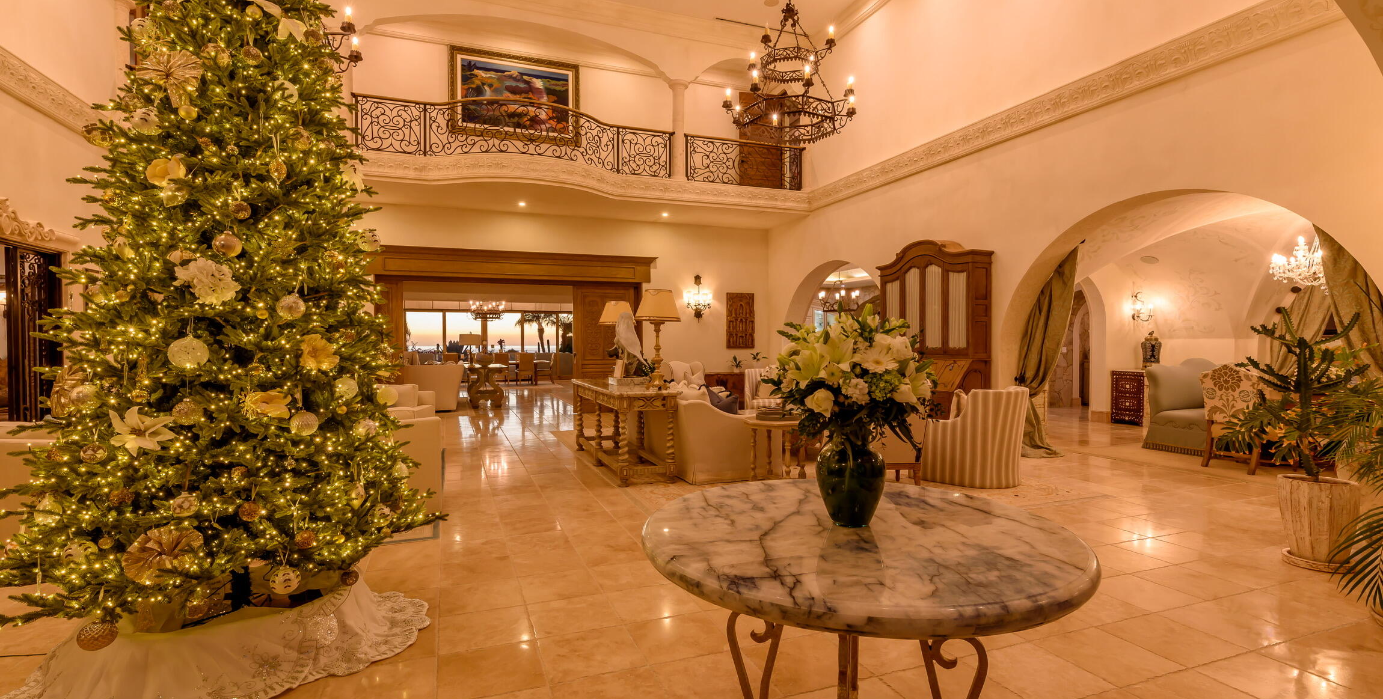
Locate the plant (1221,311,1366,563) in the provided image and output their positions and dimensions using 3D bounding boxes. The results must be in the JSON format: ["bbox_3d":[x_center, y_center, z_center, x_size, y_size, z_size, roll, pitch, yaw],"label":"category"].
[{"bbox_3d":[3.635,0.526,3.494,0.576,1.498,0.538,0,0,-19],"label":"plant"}]

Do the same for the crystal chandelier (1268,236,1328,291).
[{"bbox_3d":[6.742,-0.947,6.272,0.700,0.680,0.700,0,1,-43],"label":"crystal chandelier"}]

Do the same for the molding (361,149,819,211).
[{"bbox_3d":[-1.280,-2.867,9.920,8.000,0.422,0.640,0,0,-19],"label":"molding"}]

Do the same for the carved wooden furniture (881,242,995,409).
[{"bbox_3d":[3.095,-0.109,7.667,0.666,2.650,1.549,0,1,-23],"label":"carved wooden furniture"}]

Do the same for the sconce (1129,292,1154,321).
[{"bbox_3d":[7.872,-0.730,10.086,0.384,0.531,0.205,0,0,-19],"label":"sconce"}]

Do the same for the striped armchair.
[{"bbox_3d":[2.694,0.798,5.559,0.880,0.870,0.780,0,1,31],"label":"striped armchair"}]

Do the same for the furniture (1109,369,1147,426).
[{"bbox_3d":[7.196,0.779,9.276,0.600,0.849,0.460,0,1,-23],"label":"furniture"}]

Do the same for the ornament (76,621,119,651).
[{"bbox_3d":[-1.882,0.913,1.828,0.091,0.091,0.091,0,0,-19],"label":"ornament"}]

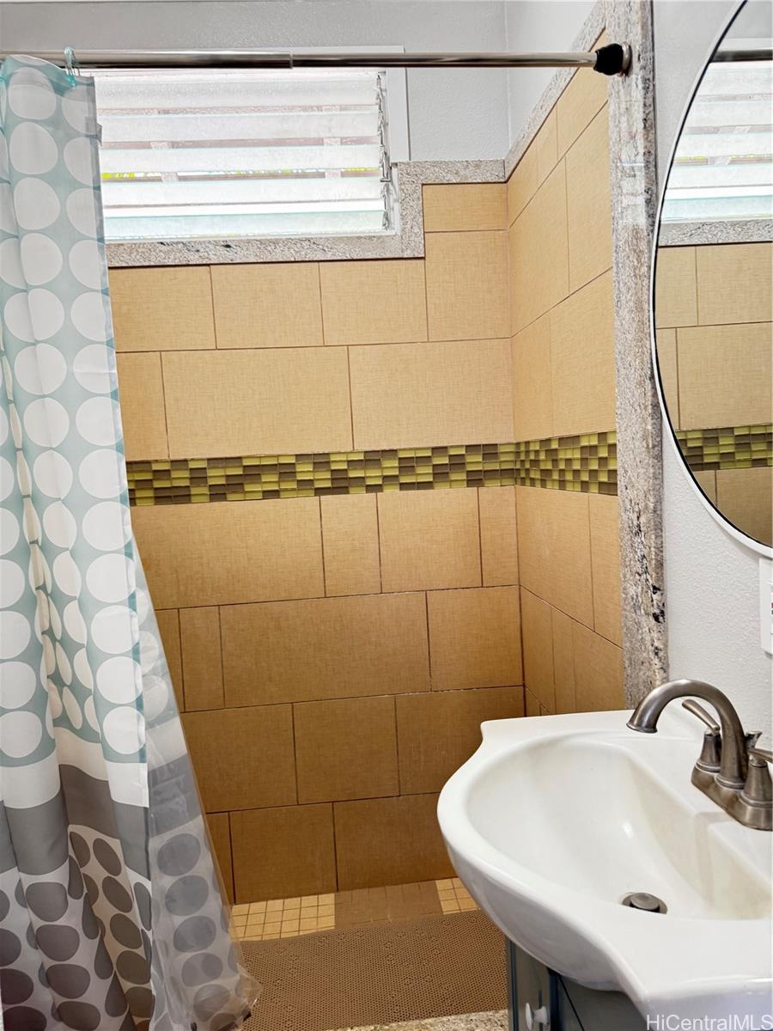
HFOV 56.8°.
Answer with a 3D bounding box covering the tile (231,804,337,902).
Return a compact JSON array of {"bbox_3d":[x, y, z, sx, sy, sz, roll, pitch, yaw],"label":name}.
[{"bbox_3d":[-0.308,1.013,2.157,0.307,0.280,0.010,-3,4,-5],"label":"tile"}]

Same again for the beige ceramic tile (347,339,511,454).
[{"bbox_3d":[0.136,-0.356,2.102,0.478,0.304,0.015,-3,4,-5],"label":"beige ceramic tile"}]

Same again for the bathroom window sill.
[{"bbox_3d":[-0.262,-0.852,2.032,1.215,0.269,0.040,-3,4,-5],"label":"bathroom window sill"}]

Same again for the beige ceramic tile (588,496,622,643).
[{"bbox_3d":[0.460,0.107,1.484,0.010,0.300,0.149,-3,4,-5],"label":"beige ceramic tile"}]

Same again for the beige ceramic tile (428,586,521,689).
[{"bbox_3d":[0.270,0.374,2.164,0.284,0.304,0.015,-3,4,-5],"label":"beige ceramic tile"}]

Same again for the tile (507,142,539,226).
[{"bbox_3d":[0.367,-0.885,1.924,0.010,0.130,0.303,-3,4,-5],"label":"tile"}]

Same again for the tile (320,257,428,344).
[{"bbox_3d":[-0.033,-0.614,2.062,0.302,0.230,0.010,-3,4,-5],"label":"tile"}]

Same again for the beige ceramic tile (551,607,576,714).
[{"bbox_3d":[0.452,0.393,1.785,0.015,0.304,0.152,-3,4,-5],"label":"beige ceramic tile"}]

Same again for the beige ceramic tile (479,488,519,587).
[{"bbox_3d":[0.339,0.064,2.147,0.113,0.300,0.010,-3,4,-5],"label":"beige ceramic tile"}]

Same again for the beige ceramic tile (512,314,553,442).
[{"bbox_3d":[0.396,-0.357,1.937,0.010,0.305,0.355,-3,4,-5],"label":"beige ceramic tile"}]

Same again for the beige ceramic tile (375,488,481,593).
[{"bbox_3d":[0.130,0.076,2.124,0.301,0.300,0.010,-3,4,-5],"label":"beige ceramic tile"}]

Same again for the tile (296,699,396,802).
[{"bbox_3d":[-0.119,0.705,2.152,0.304,0.309,0.010,-3,4,-5],"label":"tile"}]

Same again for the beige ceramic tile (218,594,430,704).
[{"bbox_3d":[-0.177,0.400,2.128,0.609,0.304,0.015,-3,4,-5],"label":"beige ceramic tile"}]

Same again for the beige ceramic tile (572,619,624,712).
[{"bbox_3d":[0.466,0.407,1.561,0.010,0.306,0.278,-3,4,-5],"label":"beige ceramic tile"}]

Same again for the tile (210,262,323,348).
[{"bbox_3d":[-0.338,-0.601,2.046,0.303,0.234,0.015,-3,4,-5],"label":"tile"}]

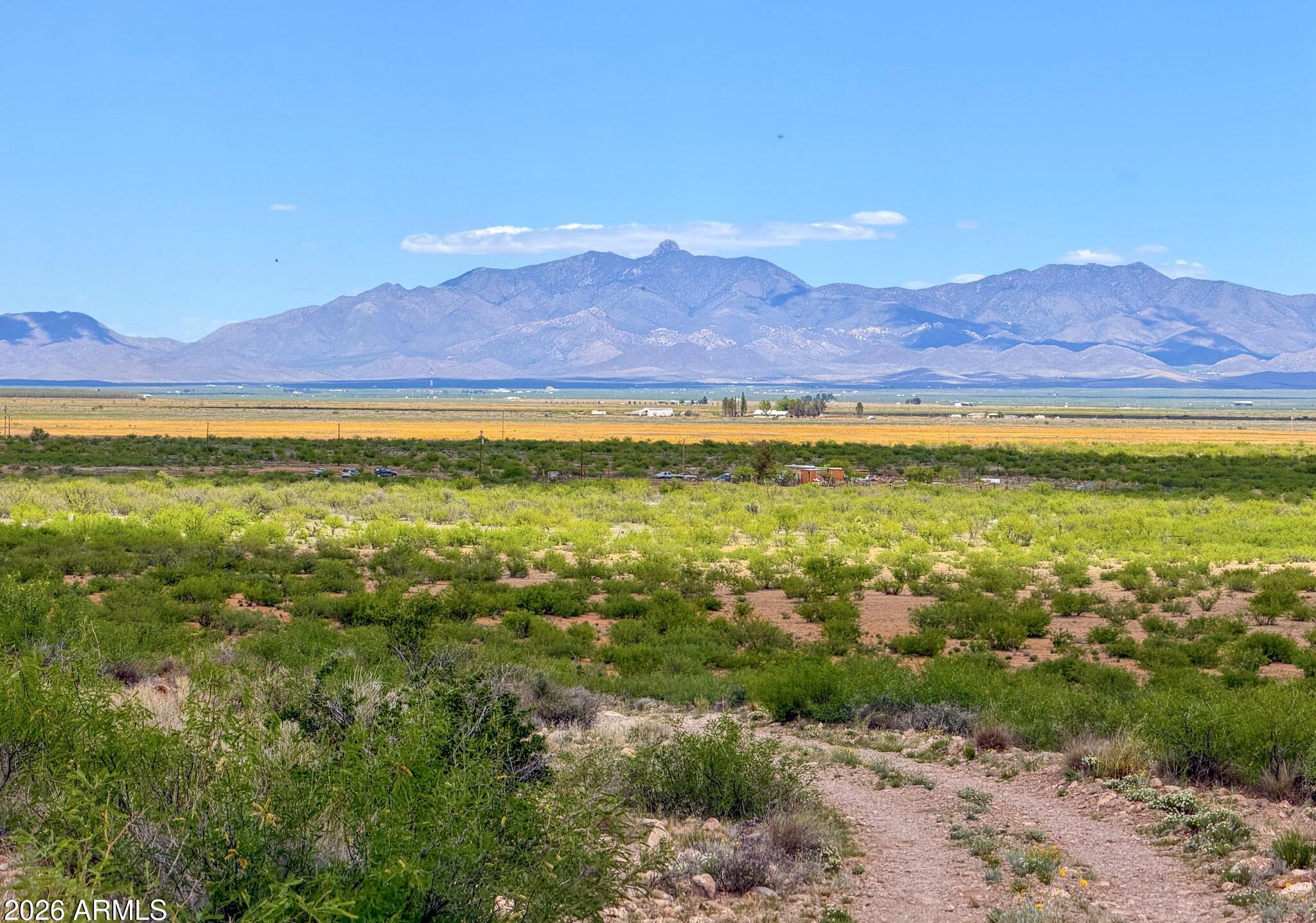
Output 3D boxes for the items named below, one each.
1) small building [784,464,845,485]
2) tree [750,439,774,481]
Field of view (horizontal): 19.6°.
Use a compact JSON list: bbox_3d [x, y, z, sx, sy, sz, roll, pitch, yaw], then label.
[{"bbox_3d":[28.952,2.373,702.000,9.400,3.600,5.800,-1,1,-22],"label":"small building"},{"bbox_3d":[19.447,0.000,705.000,4.300,7.700,4.300,0,1,0],"label":"tree"}]

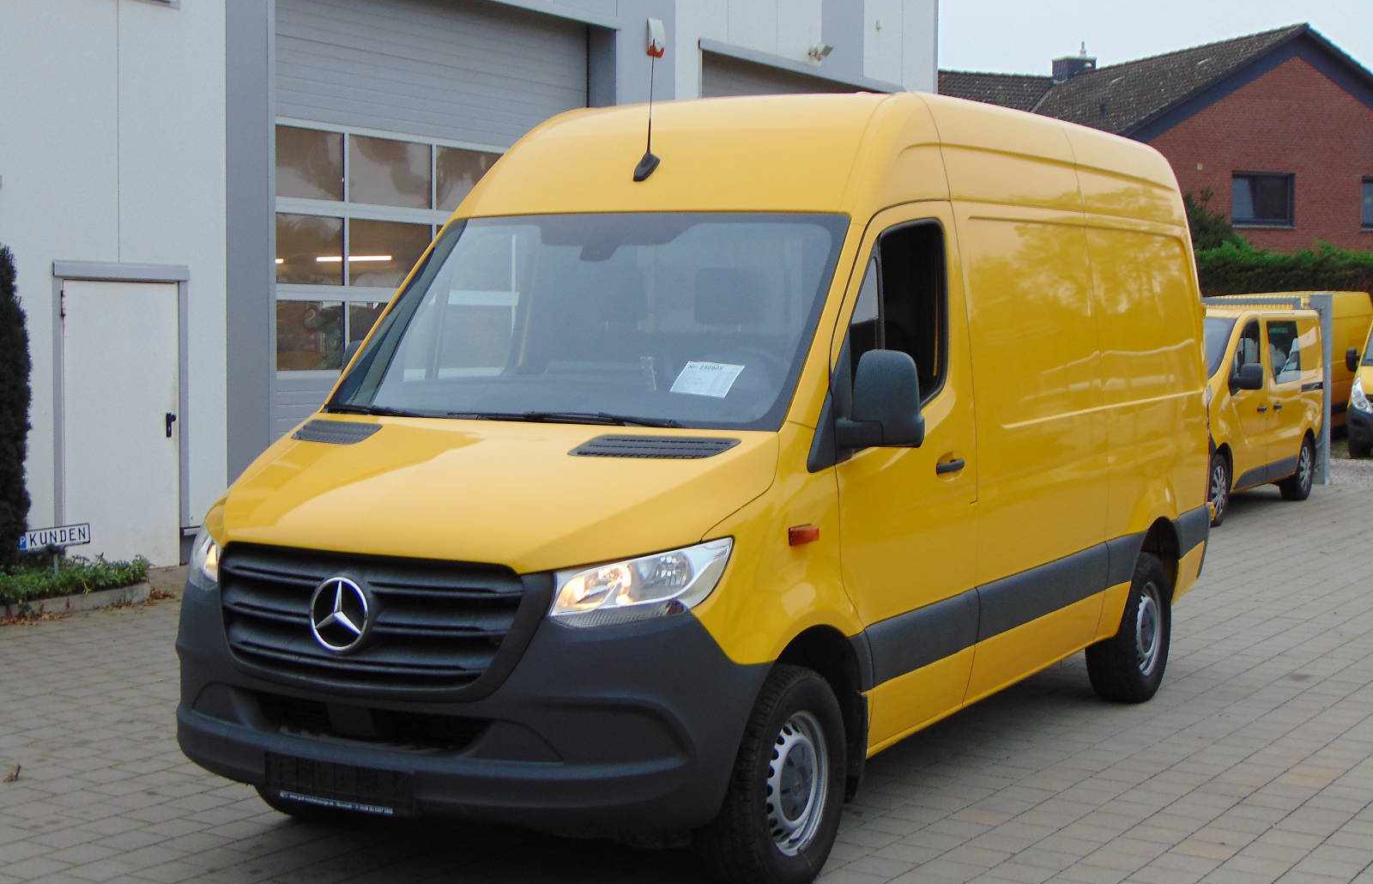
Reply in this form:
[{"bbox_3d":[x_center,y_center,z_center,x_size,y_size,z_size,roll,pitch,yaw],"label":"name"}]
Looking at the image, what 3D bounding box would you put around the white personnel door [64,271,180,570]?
[{"bbox_3d":[-3.881,-0.086,13.597,0.070,2.000,1.000,2,3,33],"label":"white personnel door"}]

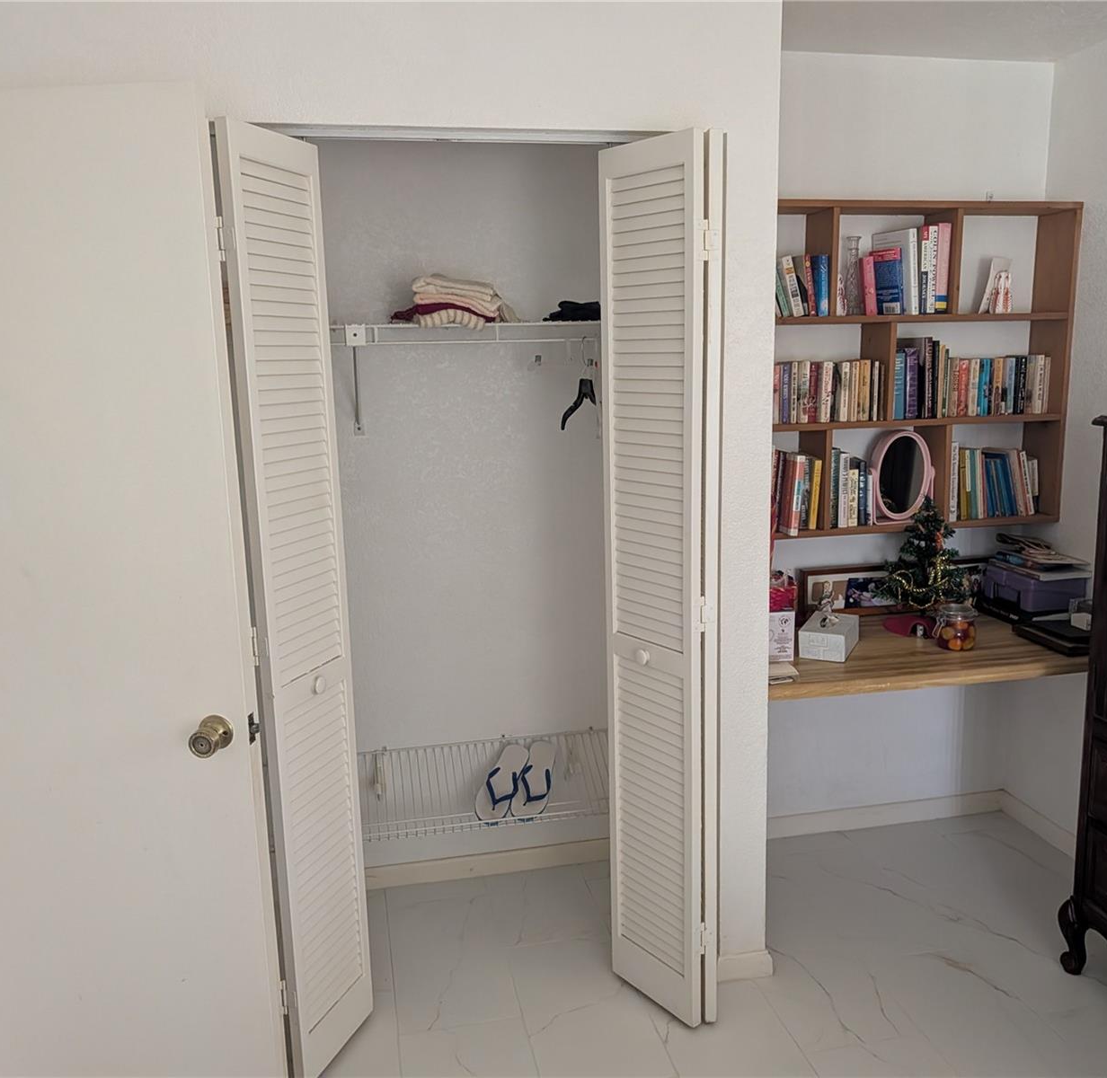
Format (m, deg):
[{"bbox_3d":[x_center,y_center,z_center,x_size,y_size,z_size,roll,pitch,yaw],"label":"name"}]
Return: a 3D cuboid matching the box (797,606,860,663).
[{"bbox_3d":[0.791,0.278,2.836,0.121,0.076,0.220,4,12,26],"label":"box"}]

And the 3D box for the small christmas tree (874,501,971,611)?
[{"bbox_3d":[1.133,0.067,3.019,0.285,0.375,0.280,0,11,5],"label":"small christmas tree"}]

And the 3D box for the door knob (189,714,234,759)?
[{"bbox_3d":[-0.620,0.360,1.792,0.066,0.066,0.062,-1,11,4],"label":"door knob"}]

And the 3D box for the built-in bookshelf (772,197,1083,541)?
[{"bbox_3d":[0.986,-0.505,2.998,1.180,0.962,0.170,-3,11,-11],"label":"built-in bookshelf"}]

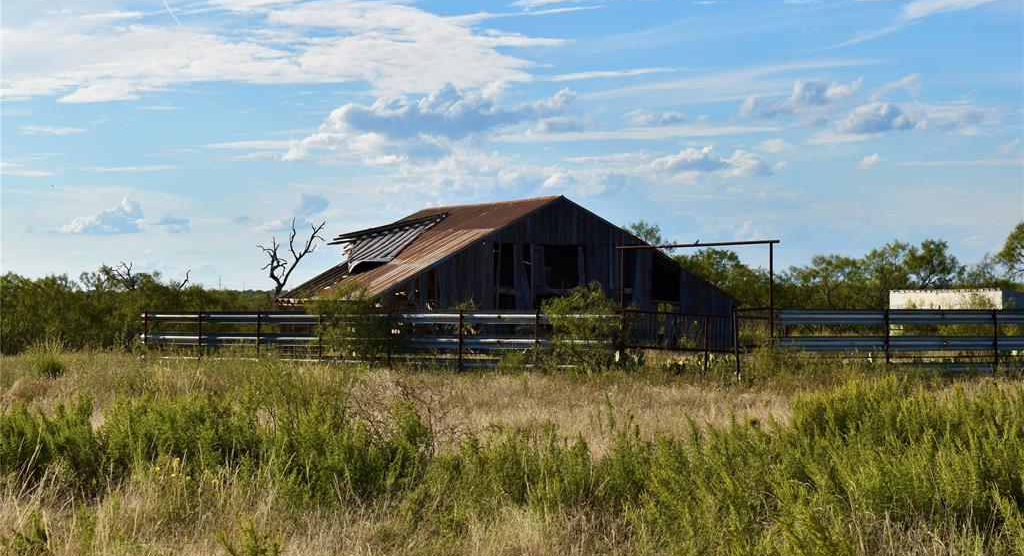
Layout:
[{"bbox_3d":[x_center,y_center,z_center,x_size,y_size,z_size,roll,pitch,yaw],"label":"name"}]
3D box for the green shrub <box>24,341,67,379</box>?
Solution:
[{"bbox_3d":[-9.750,1.717,48.800,0.950,0.890,0.900,0,-1,0],"label":"green shrub"}]

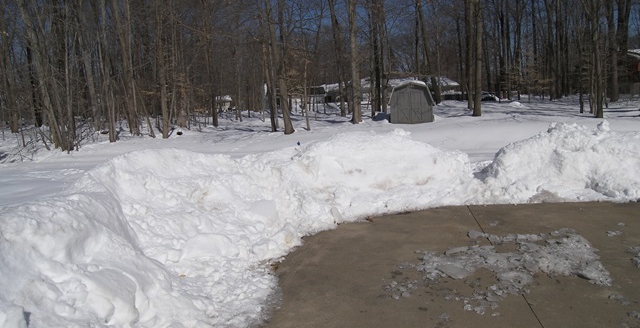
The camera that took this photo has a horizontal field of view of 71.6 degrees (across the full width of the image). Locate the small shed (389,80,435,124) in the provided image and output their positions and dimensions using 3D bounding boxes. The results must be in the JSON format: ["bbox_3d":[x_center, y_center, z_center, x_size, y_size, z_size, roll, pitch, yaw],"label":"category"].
[{"bbox_3d":[5.540,-3.712,27.016,2.750,2.550,2.900,-1,9,9],"label":"small shed"}]

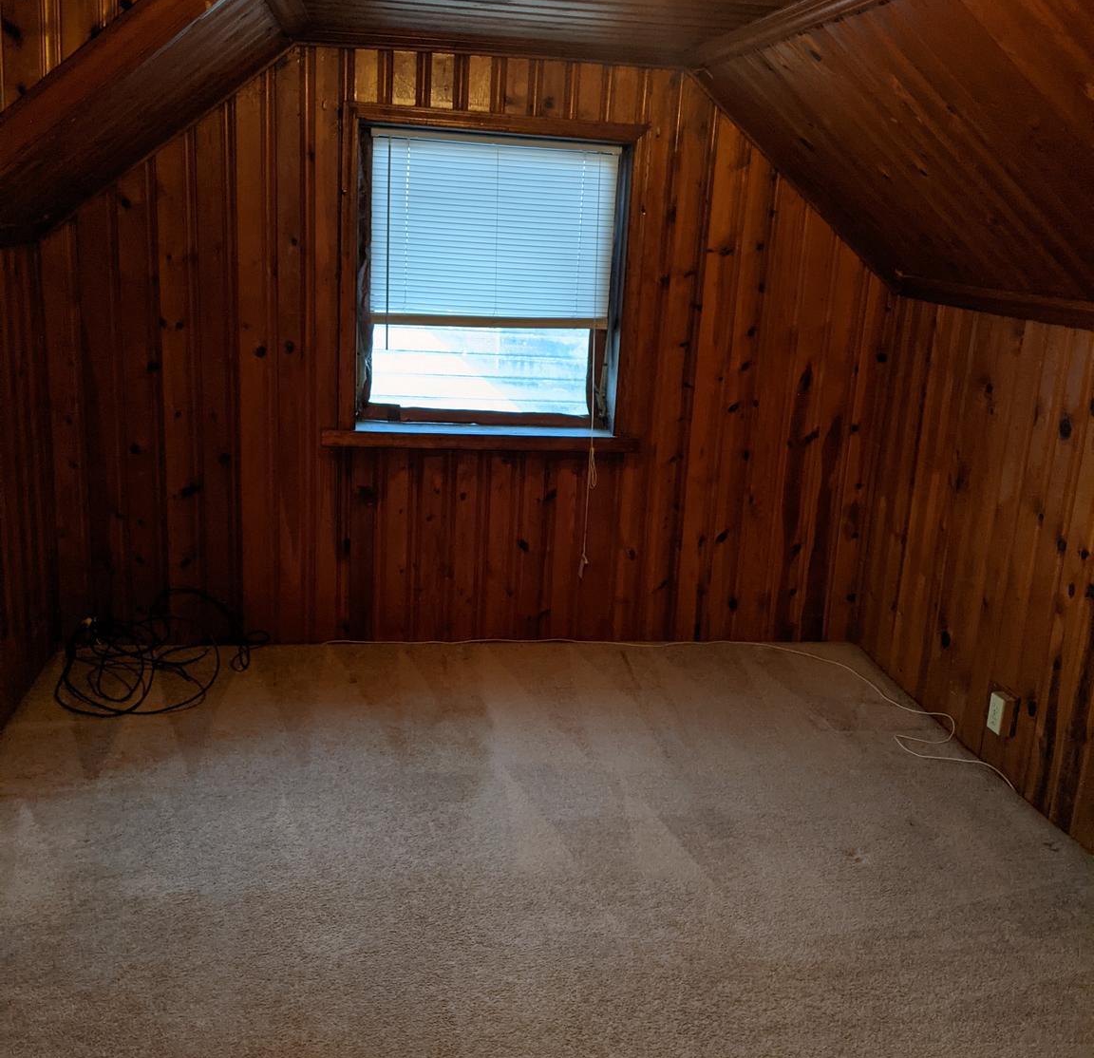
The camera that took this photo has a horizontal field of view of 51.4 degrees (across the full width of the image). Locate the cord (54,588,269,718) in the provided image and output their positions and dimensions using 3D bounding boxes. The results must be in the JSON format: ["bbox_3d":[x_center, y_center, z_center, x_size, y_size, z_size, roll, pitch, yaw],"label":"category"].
[{"bbox_3d":[-1.319,0.408,3.886,0.665,0.218,0.600,0,16,-9],"label":"cord"}]

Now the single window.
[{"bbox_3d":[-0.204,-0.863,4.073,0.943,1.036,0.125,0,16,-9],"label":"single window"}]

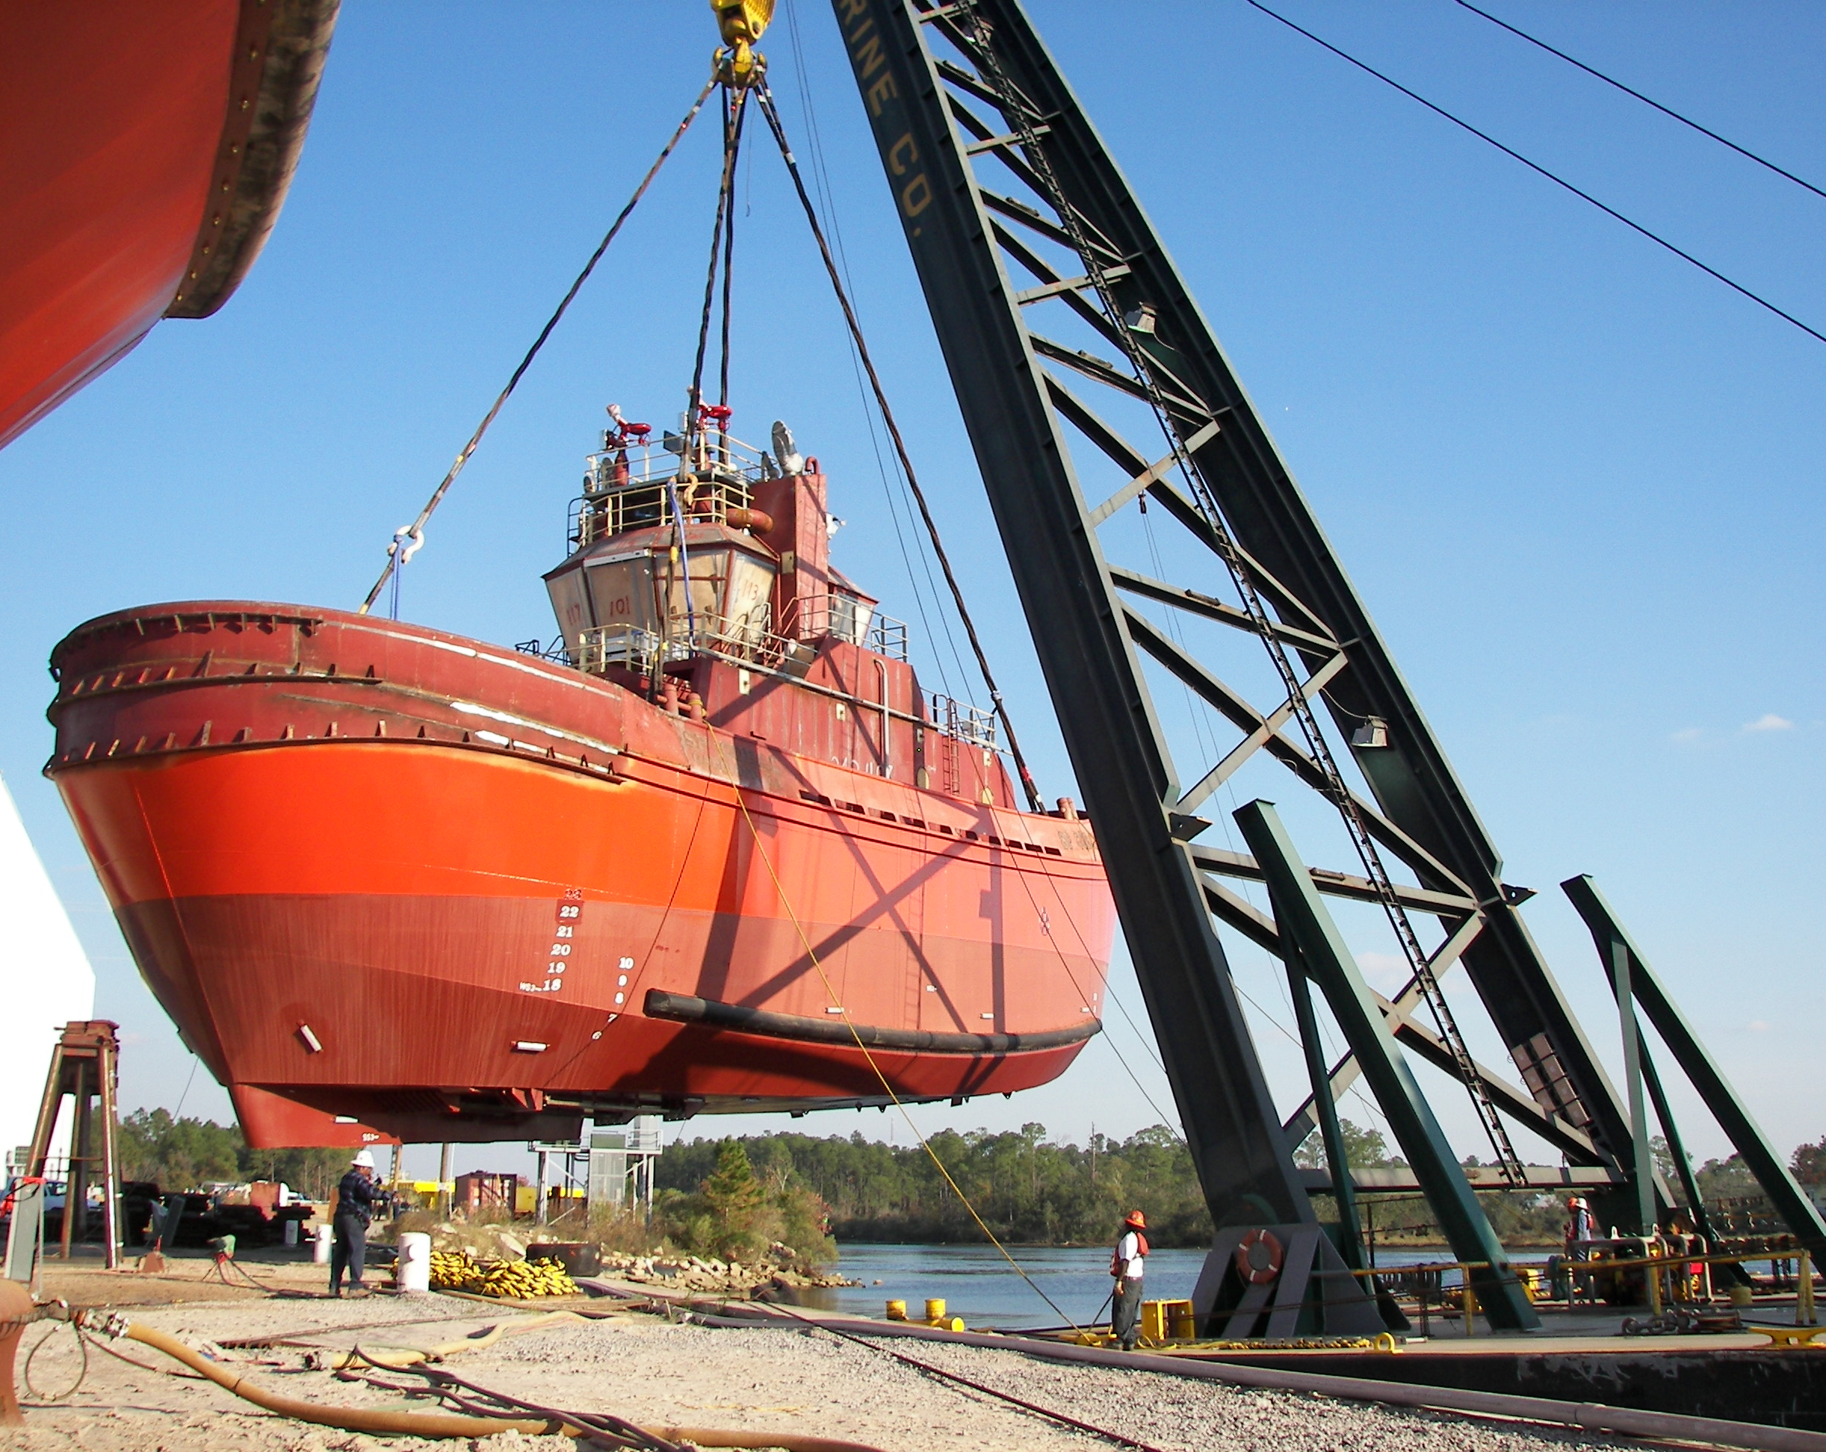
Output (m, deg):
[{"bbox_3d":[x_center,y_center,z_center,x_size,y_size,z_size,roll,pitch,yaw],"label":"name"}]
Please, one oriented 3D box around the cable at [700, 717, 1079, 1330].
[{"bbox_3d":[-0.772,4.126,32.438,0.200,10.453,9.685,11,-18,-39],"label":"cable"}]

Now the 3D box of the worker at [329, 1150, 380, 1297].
[{"bbox_3d":[-7.181,6.402,25.914,0.620,1.820,0.550,4,-14,-14],"label":"worker"}]

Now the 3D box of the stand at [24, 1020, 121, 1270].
[{"bbox_3d":[-16.157,8.008,38.685,1.850,4.625,1.700,4,-14,-14],"label":"stand"}]

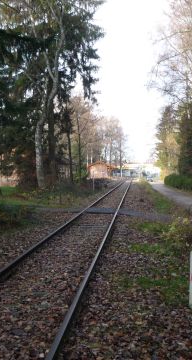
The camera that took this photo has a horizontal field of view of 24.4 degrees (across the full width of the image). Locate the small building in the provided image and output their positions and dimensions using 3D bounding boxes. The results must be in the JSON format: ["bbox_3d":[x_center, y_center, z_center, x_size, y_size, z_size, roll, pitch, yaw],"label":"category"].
[{"bbox_3d":[1.500,-2.350,118.500,6.200,5.100,12.500,0,1,5],"label":"small building"}]

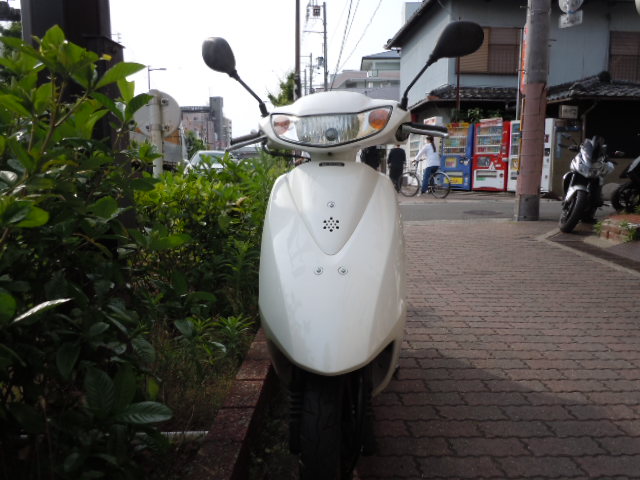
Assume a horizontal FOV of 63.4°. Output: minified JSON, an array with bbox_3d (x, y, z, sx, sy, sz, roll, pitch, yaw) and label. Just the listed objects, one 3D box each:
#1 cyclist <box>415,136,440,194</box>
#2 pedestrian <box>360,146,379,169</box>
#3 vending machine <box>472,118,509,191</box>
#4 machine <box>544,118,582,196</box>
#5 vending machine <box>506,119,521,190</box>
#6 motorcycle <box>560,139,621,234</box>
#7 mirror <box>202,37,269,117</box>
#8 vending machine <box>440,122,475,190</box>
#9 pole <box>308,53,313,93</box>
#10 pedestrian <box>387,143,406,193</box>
[{"bbox_3d":[2.681,-1.831,12.853,0.680,1.480,0.500,8,12,43],"label":"cyclist"},{"bbox_3d":[1.313,-2.004,13.593,0.500,1.620,0.360,-1,8,-5],"label":"pedestrian"},{"bbox_3d":[4.846,-2.335,14.325,0.930,1.930,0.720,5,10,33],"label":"vending machine"},{"bbox_3d":[6.189,-2.136,13.142,0.900,1.850,0.700,5,10,33],"label":"machine"},{"bbox_3d":[5.559,-2.190,13.595,0.950,1.830,0.700,5,10,33],"label":"vending machine"},{"bbox_3d":[3.467,-0.749,6.745,0.750,1.150,2.000,6,10,36],"label":"motorcycle"},{"bbox_3d":[-0.240,-0.464,1.470,0.175,0.215,0.100,0,8,0],"label":"mirror"},{"bbox_3d":[3.977,-2.318,14.583,0.850,1.830,0.700,5,10,33],"label":"vending machine"},{"bbox_3d":[-0.842,-12.645,51.873,0.300,11.600,0.300,0,8,0],"label":"pole"},{"bbox_3d":[2.126,-2.089,14.283,0.500,1.580,0.340,-1,8,-3],"label":"pedestrian"}]

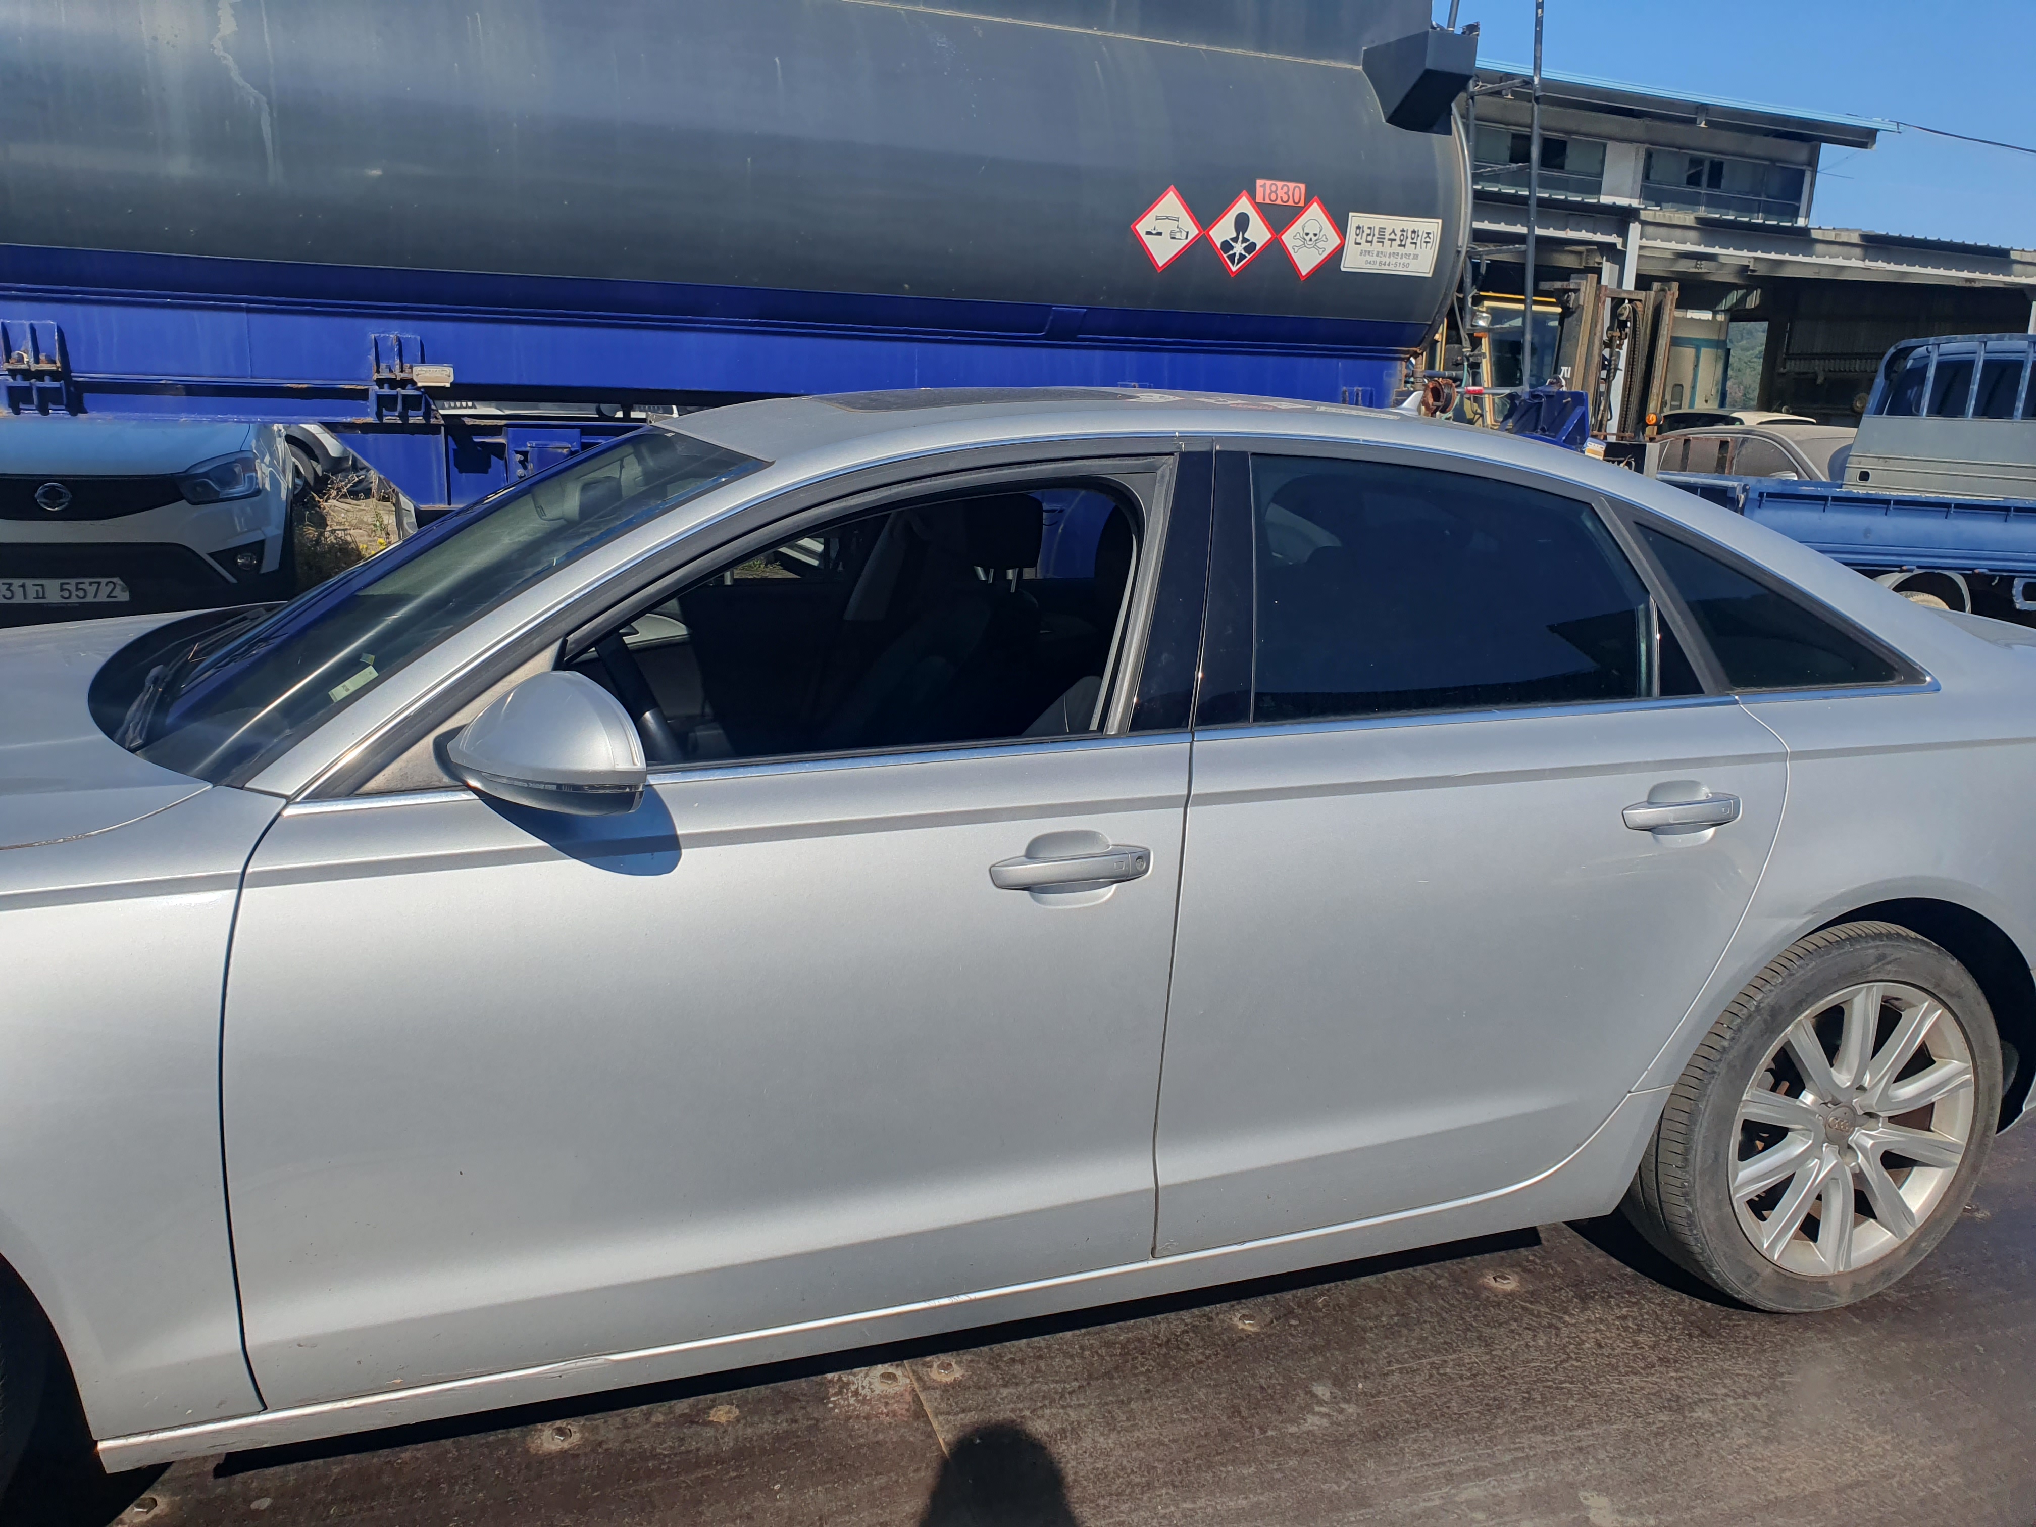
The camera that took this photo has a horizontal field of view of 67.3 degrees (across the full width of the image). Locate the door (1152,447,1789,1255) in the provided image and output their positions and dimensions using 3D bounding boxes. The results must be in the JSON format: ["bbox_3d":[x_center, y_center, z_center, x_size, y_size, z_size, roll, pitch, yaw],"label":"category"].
[{"bbox_3d":[0.637,0.103,2.280,1.020,1.110,0.320,-3,11,-18],"label":"door"}]

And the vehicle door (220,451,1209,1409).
[{"bbox_3d":[-0.297,0.154,1.973,1.270,1.125,0.320,-3,11,-18],"label":"vehicle door"}]

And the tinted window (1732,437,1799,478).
[{"bbox_3d":[6.635,-2.675,13.500,0.070,0.430,0.920,17,0,-29],"label":"tinted window"}]

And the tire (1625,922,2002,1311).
[{"bbox_3d":[1.324,0.575,2.584,0.670,0.670,0.248,-3,11,-18],"label":"tire"}]

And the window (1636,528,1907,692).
[{"bbox_3d":[1.230,-0.263,2.486,0.482,0.301,0.050,-3,-20,-25],"label":"window"}]

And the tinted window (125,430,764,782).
[{"bbox_3d":[-0.929,-0.289,2.514,0.950,0.130,1.450,-34,19,-10],"label":"tinted window"}]

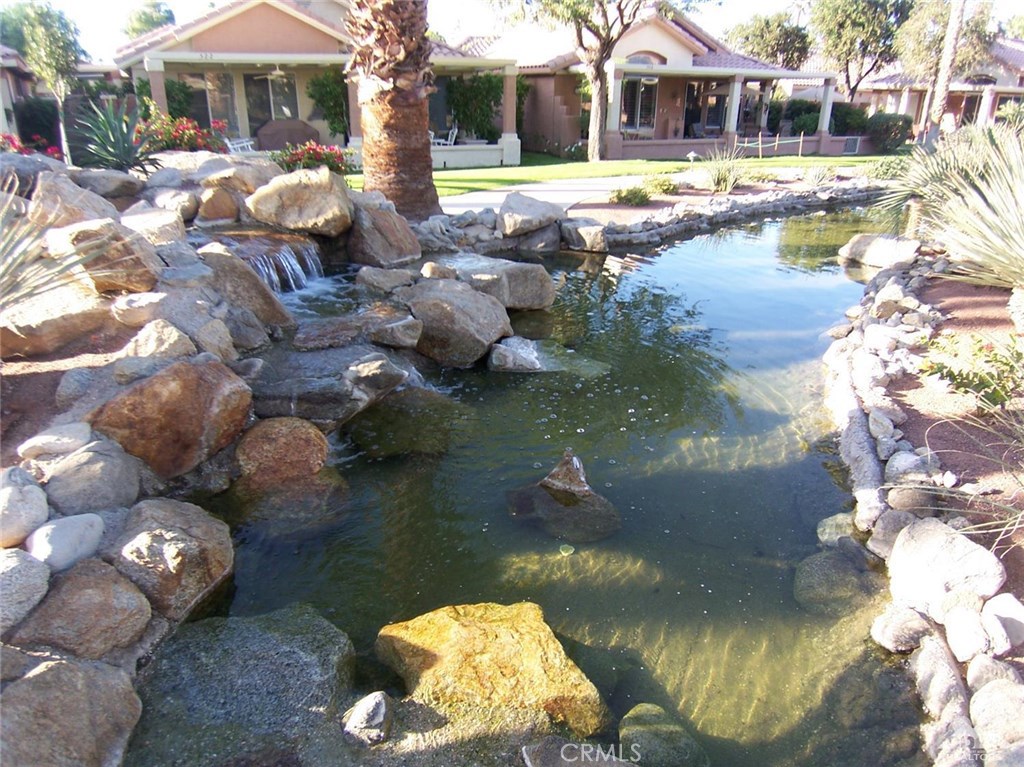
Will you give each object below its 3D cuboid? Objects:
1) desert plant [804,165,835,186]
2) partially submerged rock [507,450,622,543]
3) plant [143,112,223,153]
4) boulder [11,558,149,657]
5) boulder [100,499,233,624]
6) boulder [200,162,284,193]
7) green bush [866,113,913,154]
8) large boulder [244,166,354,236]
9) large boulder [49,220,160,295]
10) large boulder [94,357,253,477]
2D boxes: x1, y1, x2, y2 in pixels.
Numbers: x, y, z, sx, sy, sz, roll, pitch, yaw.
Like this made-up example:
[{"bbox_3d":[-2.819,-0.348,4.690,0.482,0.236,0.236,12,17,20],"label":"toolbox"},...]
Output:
[{"bbox_3d":[7.050,-4.772,15.600,0.702,0.471,0.700,9,23,22],"label":"desert plant"},{"bbox_3d":[0.265,0.559,3.428,0.540,0.360,0.420,-4,21,-9],"label":"partially submerged rock"},{"bbox_3d":[-4.968,-3.724,10.400,1.200,0.720,1.000,-9,22,-23],"label":"plant"},{"bbox_3d":[-1.330,0.685,2.100,0.400,0.220,0.300,-15,26,-35],"label":"boulder"},{"bbox_3d":[-1.398,0.687,2.759,0.460,0.340,0.420,-14,25,-32],"label":"boulder"},{"bbox_3d":[-3.138,-2.346,7.900,0.950,0.450,0.750,-7,22,-19],"label":"boulder"},{"bbox_3d":[14.307,-9.478,25.800,1.469,1.489,1.500,11,23,25],"label":"green bush"},{"bbox_3d":[-2.196,-1.921,7.100,1.120,0.640,0.800,-6,21,-15],"label":"large boulder"},{"bbox_3d":[-2.717,-0.884,4.534,0.680,0.450,0.500,9,23,23],"label":"large boulder"},{"bbox_3d":[-1.659,0.163,3.350,0.696,0.522,0.500,-10,24,-27],"label":"large boulder"}]

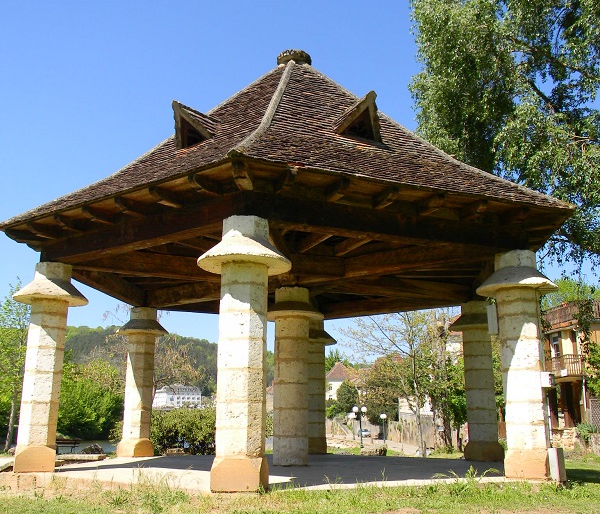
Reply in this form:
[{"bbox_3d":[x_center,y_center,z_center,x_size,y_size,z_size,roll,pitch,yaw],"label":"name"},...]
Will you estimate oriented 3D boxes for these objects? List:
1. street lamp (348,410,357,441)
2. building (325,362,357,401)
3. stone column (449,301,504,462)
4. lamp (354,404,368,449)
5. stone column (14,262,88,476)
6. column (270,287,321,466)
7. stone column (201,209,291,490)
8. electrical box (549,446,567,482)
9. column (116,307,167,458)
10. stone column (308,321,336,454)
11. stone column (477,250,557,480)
[{"bbox_3d":[7.304,23.351,89.181,1.000,3.600,0.550,-1,-14,4],"label":"street lamp"},{"bbox_3d":[11.550,35.090,180.070,9.000,11.500,9.500,-1,-14,4],"label":"building"},{"bbox_3d":[3.821,2.609,13.713,1.180,3.250,1.180,6,-15,-22],"label":"stone column"},{"bbox_3d":[5.471,15.255,58.036,1.150,3.600,0.500,-1,-14,5],"label":"lamp"},{"bbox_3d":[-4.140,1.751,10.468,1.180,3.250,1.180,6,-15,-22],"label":"stone column"},{"bbox_3d":[-0.160,2.203,12.051,1.180,3.185,1.180,-2,-14,7],"label":"column"},{"bbox_3d":[-0.697,1.125,7.936,1.180,3.250,1.180,-2,-14,7],"label":"stone column"},{"bbox_3d":[3.853,3.115,9.678,0.156,0.484,0.365,-10,-18,36],"label":"electrical box"},{"bbox_3d":[-3.603,2.805,14.623,1.180,3.250,1.180,-10,-18,36],"label":"column"},{"bbox_3d":[0.377,3.234,16.245,1.180,3.250,1.180,-2,-14,7],"label":"stone column"},{"bbox_3d":[3.284,1.554,9.559,1.180,3.250,1.180,-10,-18,36],"label":"stone column"}]

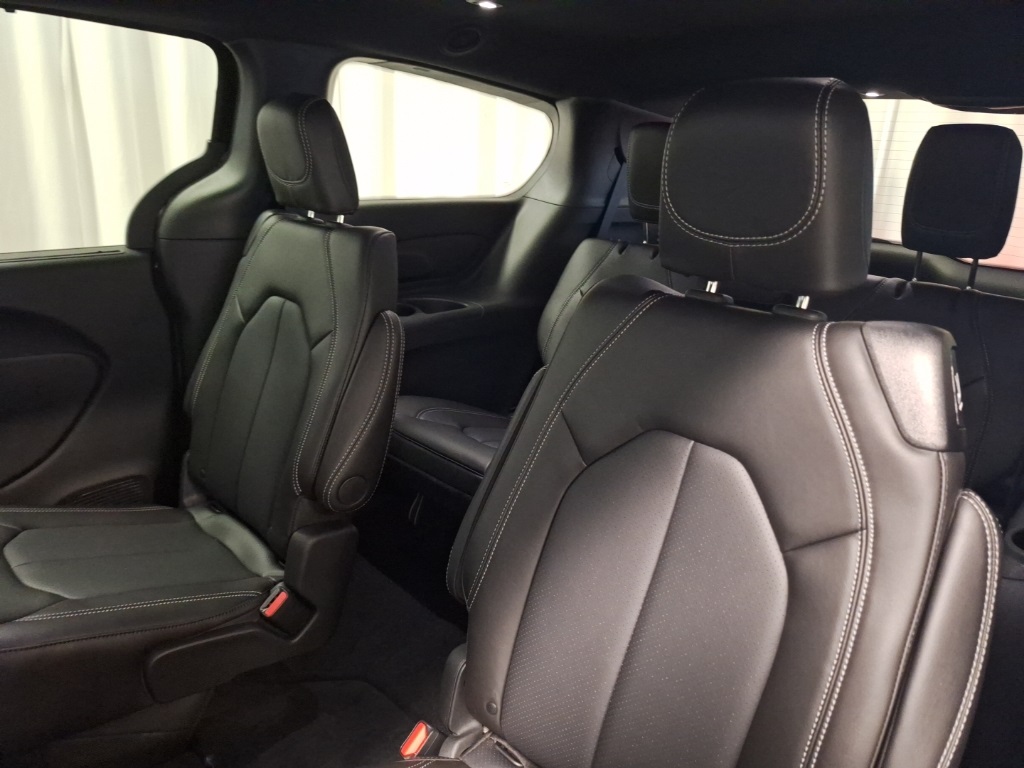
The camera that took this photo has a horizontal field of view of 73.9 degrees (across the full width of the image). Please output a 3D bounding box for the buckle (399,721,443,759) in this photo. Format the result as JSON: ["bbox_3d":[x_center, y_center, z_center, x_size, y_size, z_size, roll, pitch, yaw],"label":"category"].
[{"bbox_3d":[-0.111,0.483,0.908,0.027,0.066,0.050,19,63,39],"label":"buckle"}]

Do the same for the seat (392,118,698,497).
[{"bbox_3d":[0.202,-0.195,1.790,0.500,0.970,1.000,19,25,39],"label":"seat"}]

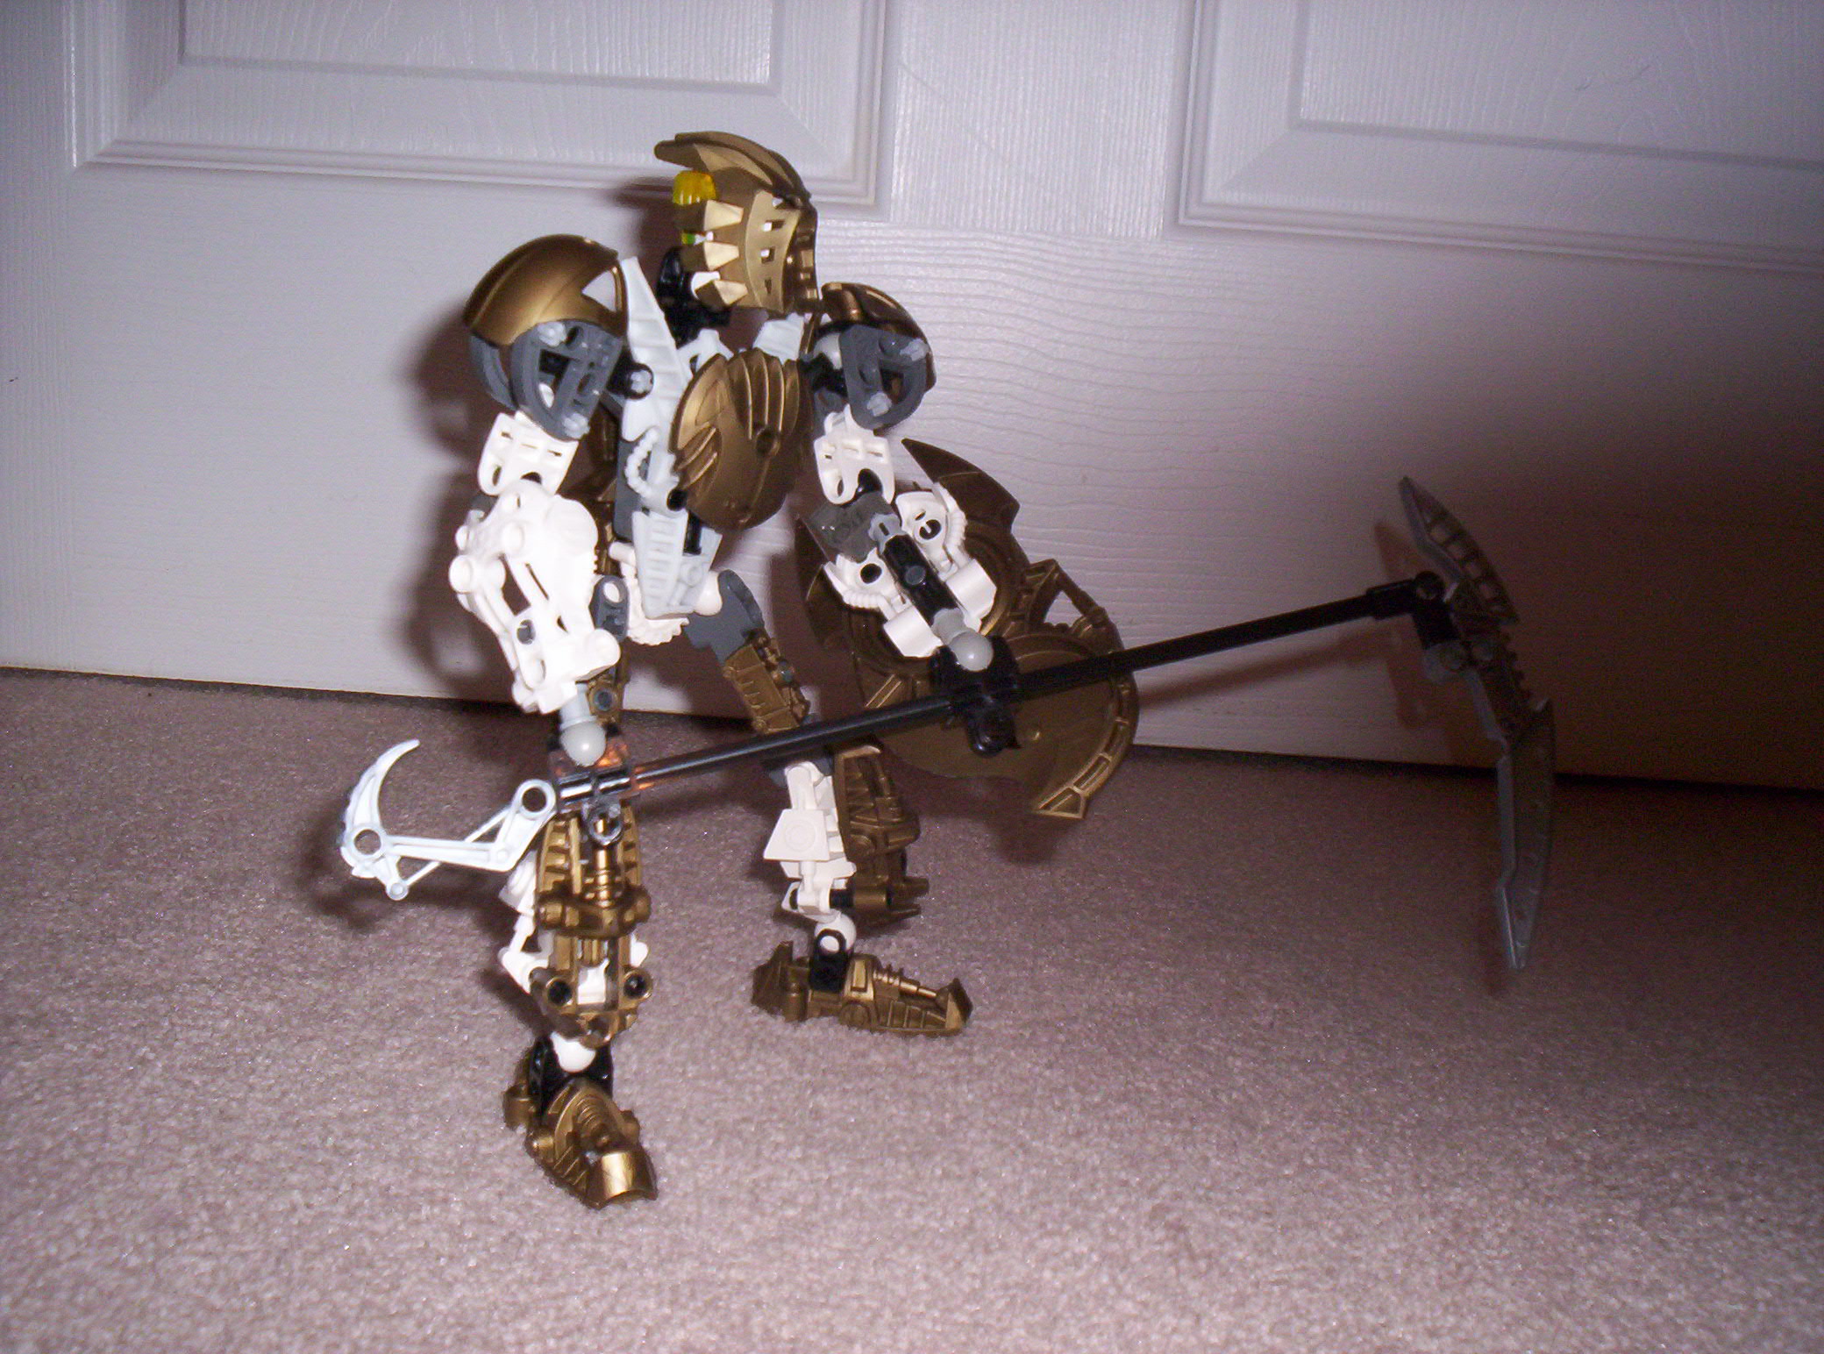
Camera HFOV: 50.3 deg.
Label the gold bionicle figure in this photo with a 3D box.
[{"bbox_3d":[-0.035,-0.015,0.460,0.120,0.219,0.165,13,15,38],"label":"gold bionicle figure"}]

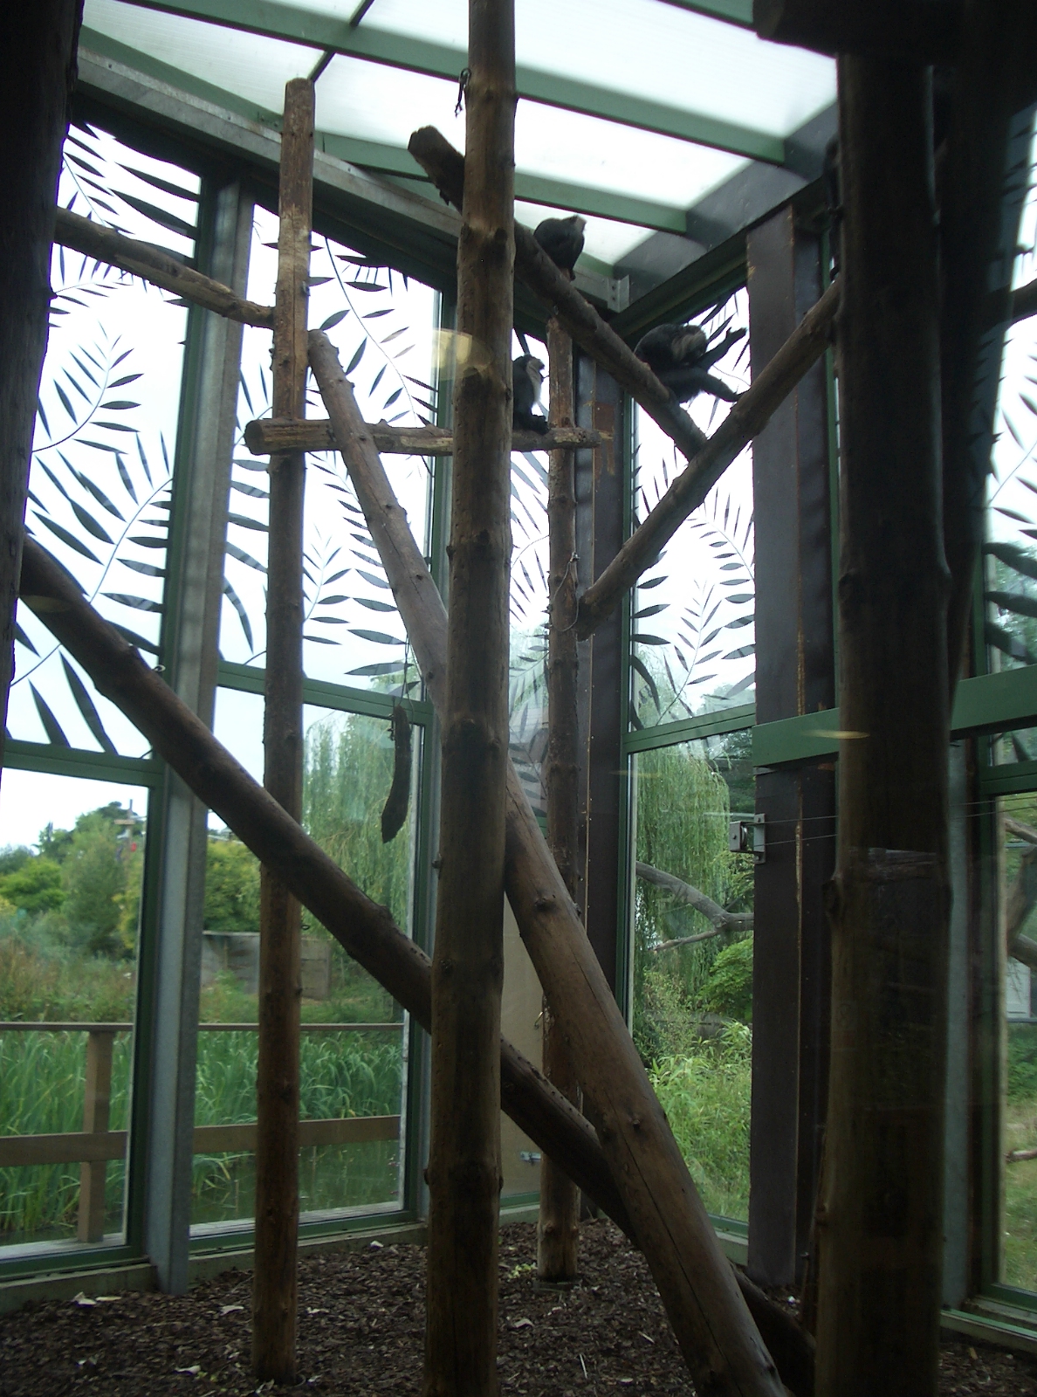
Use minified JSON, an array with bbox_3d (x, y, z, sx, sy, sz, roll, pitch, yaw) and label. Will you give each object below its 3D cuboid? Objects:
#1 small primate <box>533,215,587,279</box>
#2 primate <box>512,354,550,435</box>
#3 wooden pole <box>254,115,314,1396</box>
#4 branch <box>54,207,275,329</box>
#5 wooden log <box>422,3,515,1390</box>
[{"bbox_3d":[0.224,-2.472,7.738,0.310,0.360,0.250,4,-10,-17],"label":"small primate"},{"bbox_3d":[0.037,-1.584,7.362,0.290,0.420,0.250,4,-10,-14],"label":"primate"},{"bbox_3d":[-0.950,-0.068,5.833,0.155,5.403,0.155,0,-9,0],"label":"wooden pole"},{"bbox_3d":[-1.423,-1.711,5.677,0.125,0.125,1.129,-7,-12,41],"label":"branch"},{"bbox_3d":[-0.133,-0.252,4.723,0.210,5.440,0.210,1,-9,0],"label":"wooden log"}]

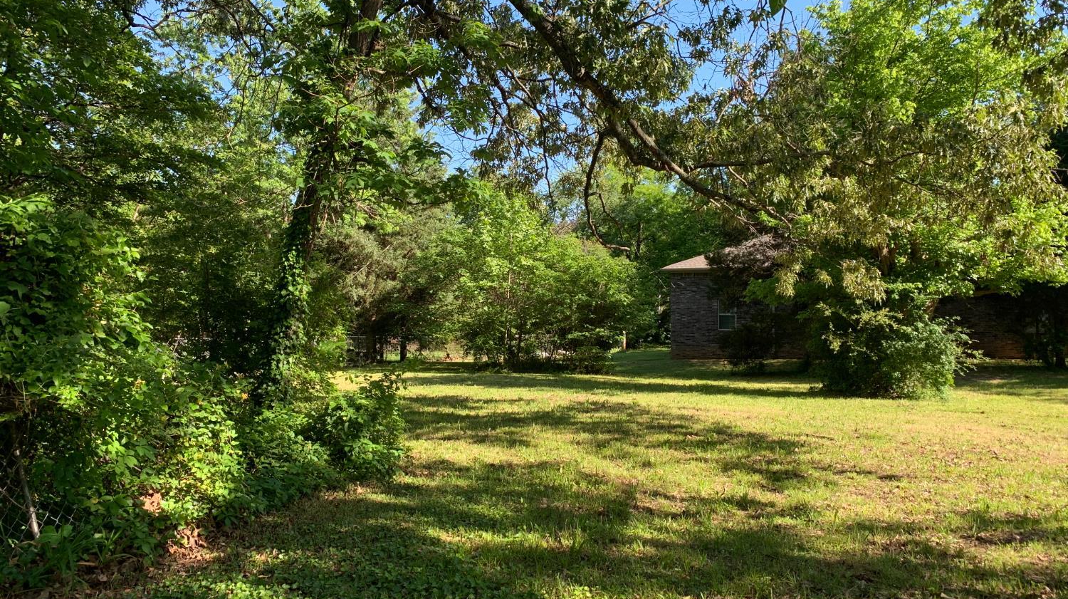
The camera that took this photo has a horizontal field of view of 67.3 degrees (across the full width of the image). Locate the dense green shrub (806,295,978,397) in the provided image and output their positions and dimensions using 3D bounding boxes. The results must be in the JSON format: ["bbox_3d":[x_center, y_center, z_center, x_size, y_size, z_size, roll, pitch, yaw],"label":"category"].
[{"bbox_3d":[6.550,0.800,14.600,3.000,1.770,2.500,0,-1,0],"label":"dense green shrub"}]

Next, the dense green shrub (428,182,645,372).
[{"bbox_3d":[-0.040,-0.590,20.600,5.400,4.600,4.200,0,-1,0],"label":"dense green shrub"}]

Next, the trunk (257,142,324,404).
[{"bbox_3d":[-3.070,-0.230,10.200,0.800,3.360,0.650,0,-1,0],"label":"trunk"}]

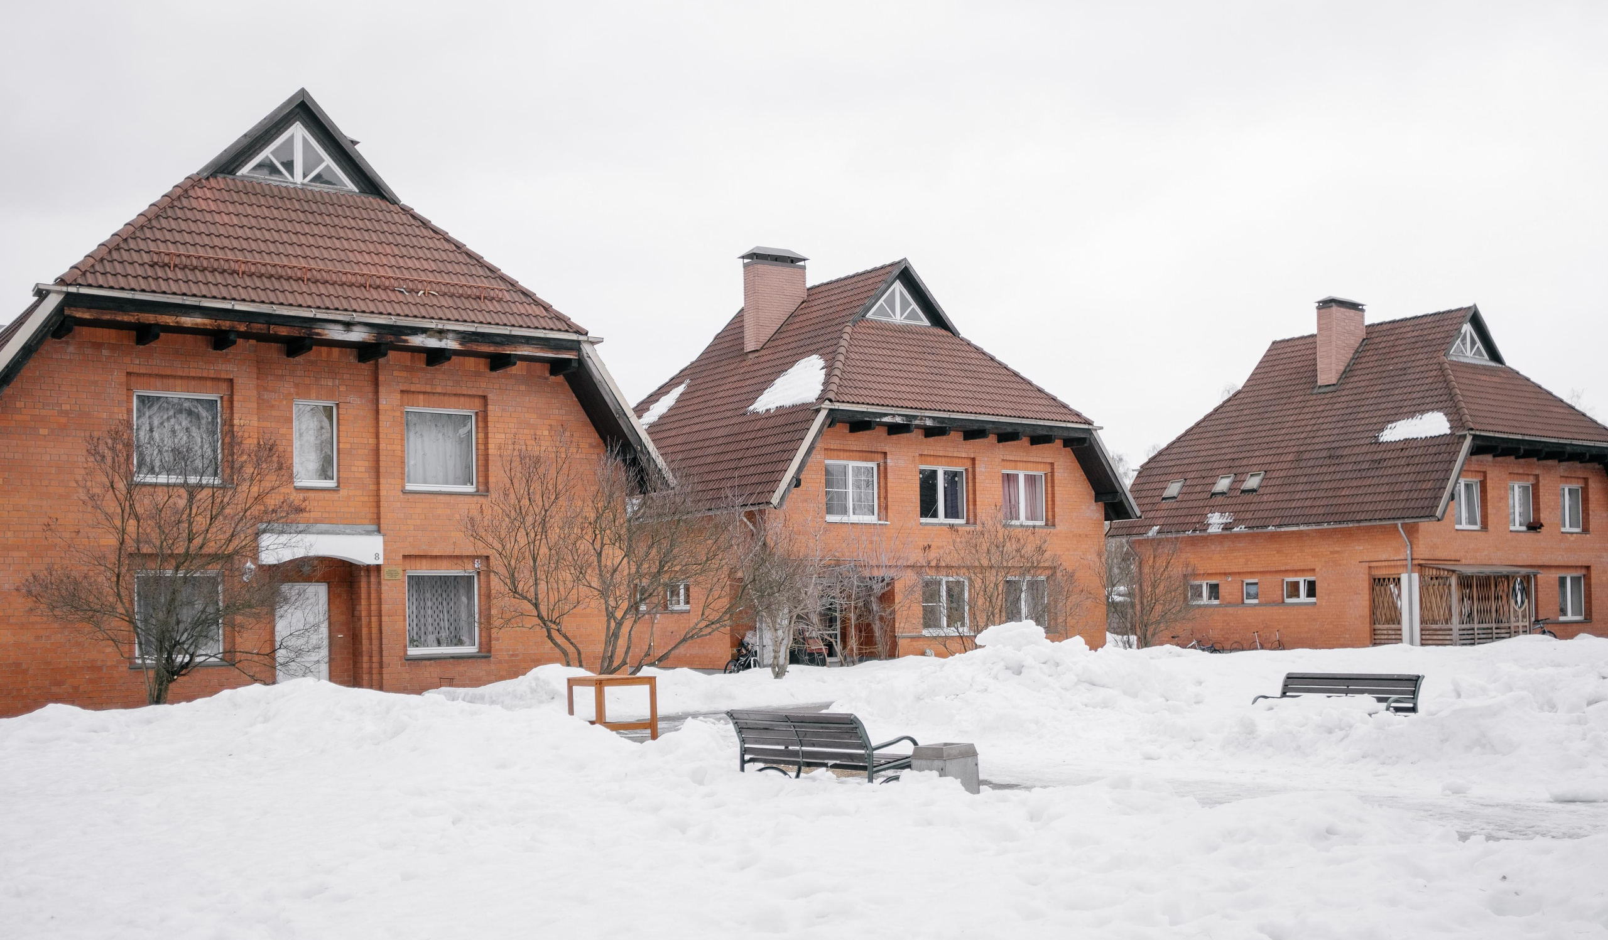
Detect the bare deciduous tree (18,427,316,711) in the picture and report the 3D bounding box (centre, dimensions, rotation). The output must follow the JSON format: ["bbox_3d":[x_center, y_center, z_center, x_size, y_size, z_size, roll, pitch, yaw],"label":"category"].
[{"bbox_3d":[-9.360,1.450,23.000,4.250,4.450,4.000,0,-3,-22],"label":"bare deciduous tree"}]

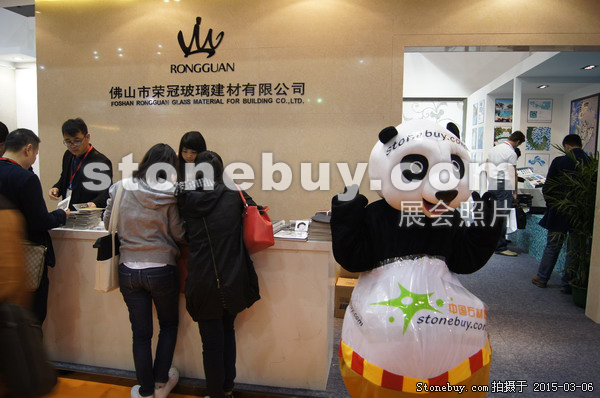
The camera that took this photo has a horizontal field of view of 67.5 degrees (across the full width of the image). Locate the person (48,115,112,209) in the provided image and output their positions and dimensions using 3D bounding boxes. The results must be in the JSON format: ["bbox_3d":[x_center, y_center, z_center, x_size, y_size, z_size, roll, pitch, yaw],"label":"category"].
[{"bbox_3d":[-1.760,0.197,3.620,0.520,1.690,0.420,1,5,8],"label":"person"}]

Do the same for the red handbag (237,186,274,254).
[{"bbox_3d":[-0.248,0.121,2.530,0.150,0.370,0.270,3,6,25],"label":"red handbag"}]

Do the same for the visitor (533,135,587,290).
[{"bbox_3d":[2.800,0.155,4.800,0.560,1.670,0.440,1,6,4],"label":"visitor"}]

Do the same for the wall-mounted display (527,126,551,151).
[{"bbox_3d":[4.626,-1.160,8.700,0.440,0.440,0.030,2,6,9],"label":"wall-mounted display"}]

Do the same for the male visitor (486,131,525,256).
[{"bbox_3d":[2.936,-0.036,6.420,0.480,1.750,0.500,-1,6,-18],"label":"male visitor"}]

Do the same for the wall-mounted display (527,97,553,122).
[{"bbox_3d":[4.630,-1.696,8.650,0.440,0.455,0.030,2,6,9],"label":"wall-mounted display"}]

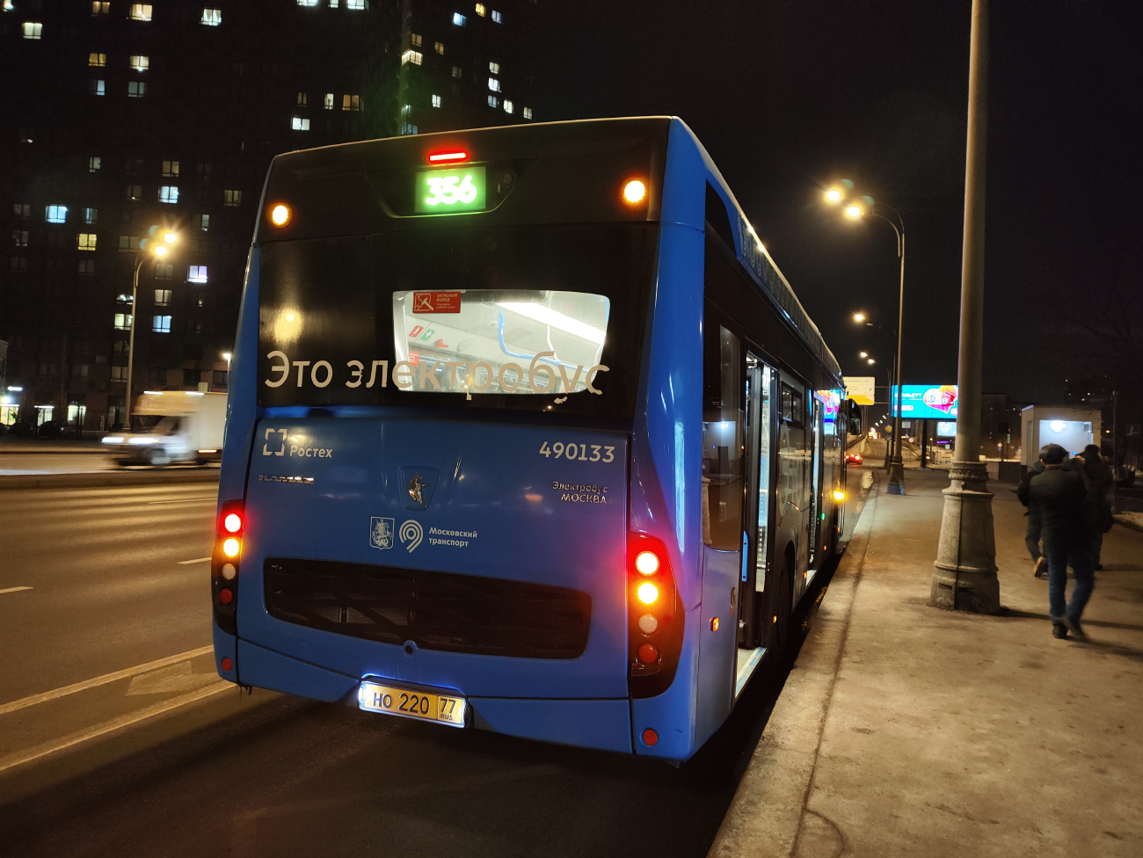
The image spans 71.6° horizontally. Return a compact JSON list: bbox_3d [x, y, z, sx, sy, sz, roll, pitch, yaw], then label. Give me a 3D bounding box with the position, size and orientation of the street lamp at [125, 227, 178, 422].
[{"bbox_3d":[-23.881,-4.684,44.660,3.250,12.200,0.750,2,-1,21],"label":"street lamp"}]

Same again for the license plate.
[{"bbox_3d":[-0.727,1.248,3.606,0.530,0.125,0.020,2,-1,21],"label":"license plate"}]

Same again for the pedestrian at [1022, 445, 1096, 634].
[{"bbox_3d":[4.431,1.006,7.227,0.550,1.730,0.500,1,-1,27],"label":"pedestrian"}]

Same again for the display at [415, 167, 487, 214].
[{"bbox_3d":[-0.563,-1.105,3.681,0.375,0.200,0.050,2,-1,22],"label":"display"}]

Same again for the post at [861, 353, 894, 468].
[{"bbox_3d":[32.244,-1.902,84.060,3.250,12.200,0.750,2,-1,21],"label":"post"}]

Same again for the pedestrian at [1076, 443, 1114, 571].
[{"bbox_3d":[7.575,1.152,11.539,0.550,1.790,0.500,1,-1,27],"label":"pedestrian"}]

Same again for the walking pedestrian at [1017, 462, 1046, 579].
[{"bbox_3d":[6.655,1.198,11.200,0.580,1.680,0.600,2,-1,23],"label":"walking pedestrian"}]

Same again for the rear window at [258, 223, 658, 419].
[{"bbox_3d":[-0.633,-0.493,3.665,2.090,0.840,0.090,2,-1,22],"label":"rear window"}]

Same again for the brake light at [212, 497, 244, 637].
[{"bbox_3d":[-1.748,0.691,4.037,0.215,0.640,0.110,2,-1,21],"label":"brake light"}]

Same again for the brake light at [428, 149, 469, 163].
[{"bbox_3d":[-0.574,-1.276,3.708,0.215,0.040,0.035,2,-1,22],"label":"brake light"}]

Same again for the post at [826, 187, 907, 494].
[{"bbox_3d":[12.325,-3.565,32.720,2.900,12.300,2.000,2,-1,22],"label":"post"}]

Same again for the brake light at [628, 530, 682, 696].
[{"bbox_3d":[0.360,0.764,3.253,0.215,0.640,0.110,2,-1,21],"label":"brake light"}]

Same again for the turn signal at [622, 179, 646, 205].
[{"bbox_3d":[0.272,-1.017,3.400,0.100,0.100,0.035,2,-1,21],"label":"turn signal"}]

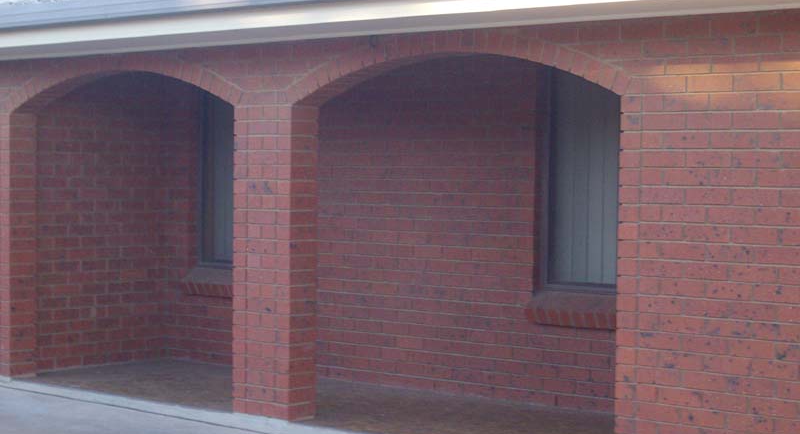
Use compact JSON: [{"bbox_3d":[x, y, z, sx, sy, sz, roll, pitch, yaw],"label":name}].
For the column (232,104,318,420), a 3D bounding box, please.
[{"bbox_3d":[-0.733,0.259,9.523,0.479,1.806,0.225,2,2,41],"label":"column"}]

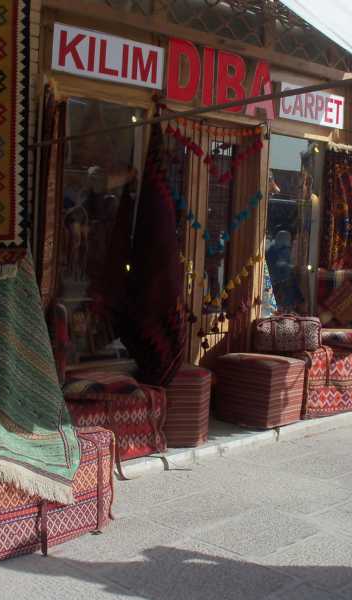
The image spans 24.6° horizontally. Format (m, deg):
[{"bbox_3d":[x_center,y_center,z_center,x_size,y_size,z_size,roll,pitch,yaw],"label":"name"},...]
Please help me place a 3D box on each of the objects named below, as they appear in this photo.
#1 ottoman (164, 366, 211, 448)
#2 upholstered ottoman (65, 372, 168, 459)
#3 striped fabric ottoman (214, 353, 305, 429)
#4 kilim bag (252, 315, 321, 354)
[{"bbox_3d":[0.018,0.771,5.921,0.420,0.480,0.420,3,5,16],"label":"ottoman"},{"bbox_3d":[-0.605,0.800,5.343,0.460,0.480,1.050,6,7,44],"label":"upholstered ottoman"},{"bbox_3d":[0.670,0.715,6.481,0.490,0.490,0.470,7,8,41],"label":"striped fabric ottoman"},{"bbox_3d":[0.875,0.257,6.428,0.490,0.265,0.220,2,6,-8],"label":"kilim bag"}]

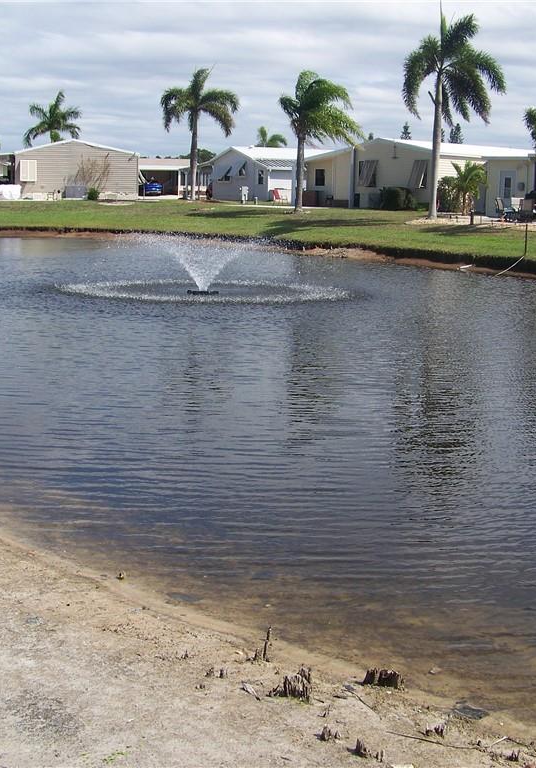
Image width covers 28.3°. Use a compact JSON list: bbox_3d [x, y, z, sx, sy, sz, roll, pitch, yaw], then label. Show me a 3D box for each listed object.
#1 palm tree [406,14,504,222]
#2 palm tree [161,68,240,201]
[{"bbox_3d":[7.000,-10.393,41.283,3.887,7.810,3.770,3,10,9],"label":"palm tree"},{"bbox_3d":[-3.669,-13.442,57.534,4.275,6.953,4.147,0,10,-4],"label":"palm tree"}]

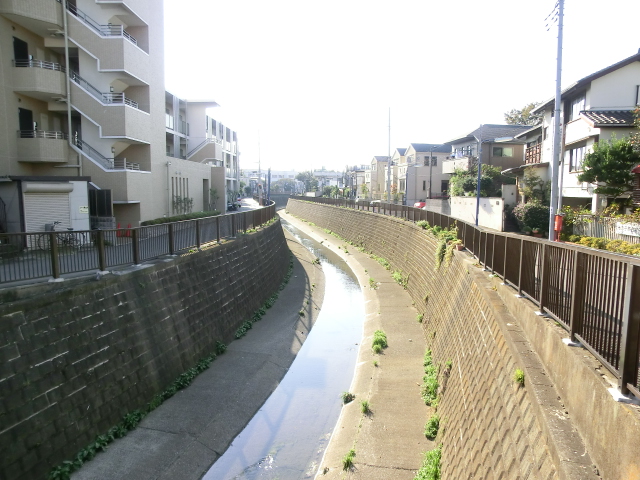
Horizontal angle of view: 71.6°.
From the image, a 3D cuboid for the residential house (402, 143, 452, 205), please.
[{"bbox_3d":[14.924,-8.089,56.444,9.000,8.250,5.200,0,7,-5],"label":"residential house"}]

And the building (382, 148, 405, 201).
[{"bbox_3d":[14.278,-8.711,62.311,9.000,8.150,5.200,0,7,-5],"label":"building"}]

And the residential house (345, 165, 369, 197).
[{"bbox_3d":[10.435,-10.458,84.755,8.000,6.700,6.500,0,7,-6],"label":"residential house"}]

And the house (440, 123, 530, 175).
[{"bbox_3d":[16.319,-6.434,38.671,9.000,7.000,6.000,0,7,-5],"label":"house"}]

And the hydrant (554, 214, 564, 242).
[{"bbox_3d":[10.823,-0.485,20.168,0.290,1.210,0.340,-2,7,-22],"label":"hydrant"}]

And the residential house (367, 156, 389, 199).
[{"bbox_3d":[12.736,-10.249,75.523,9.000,8.200,5.200,0,7,-5],"label":"residential house"}]

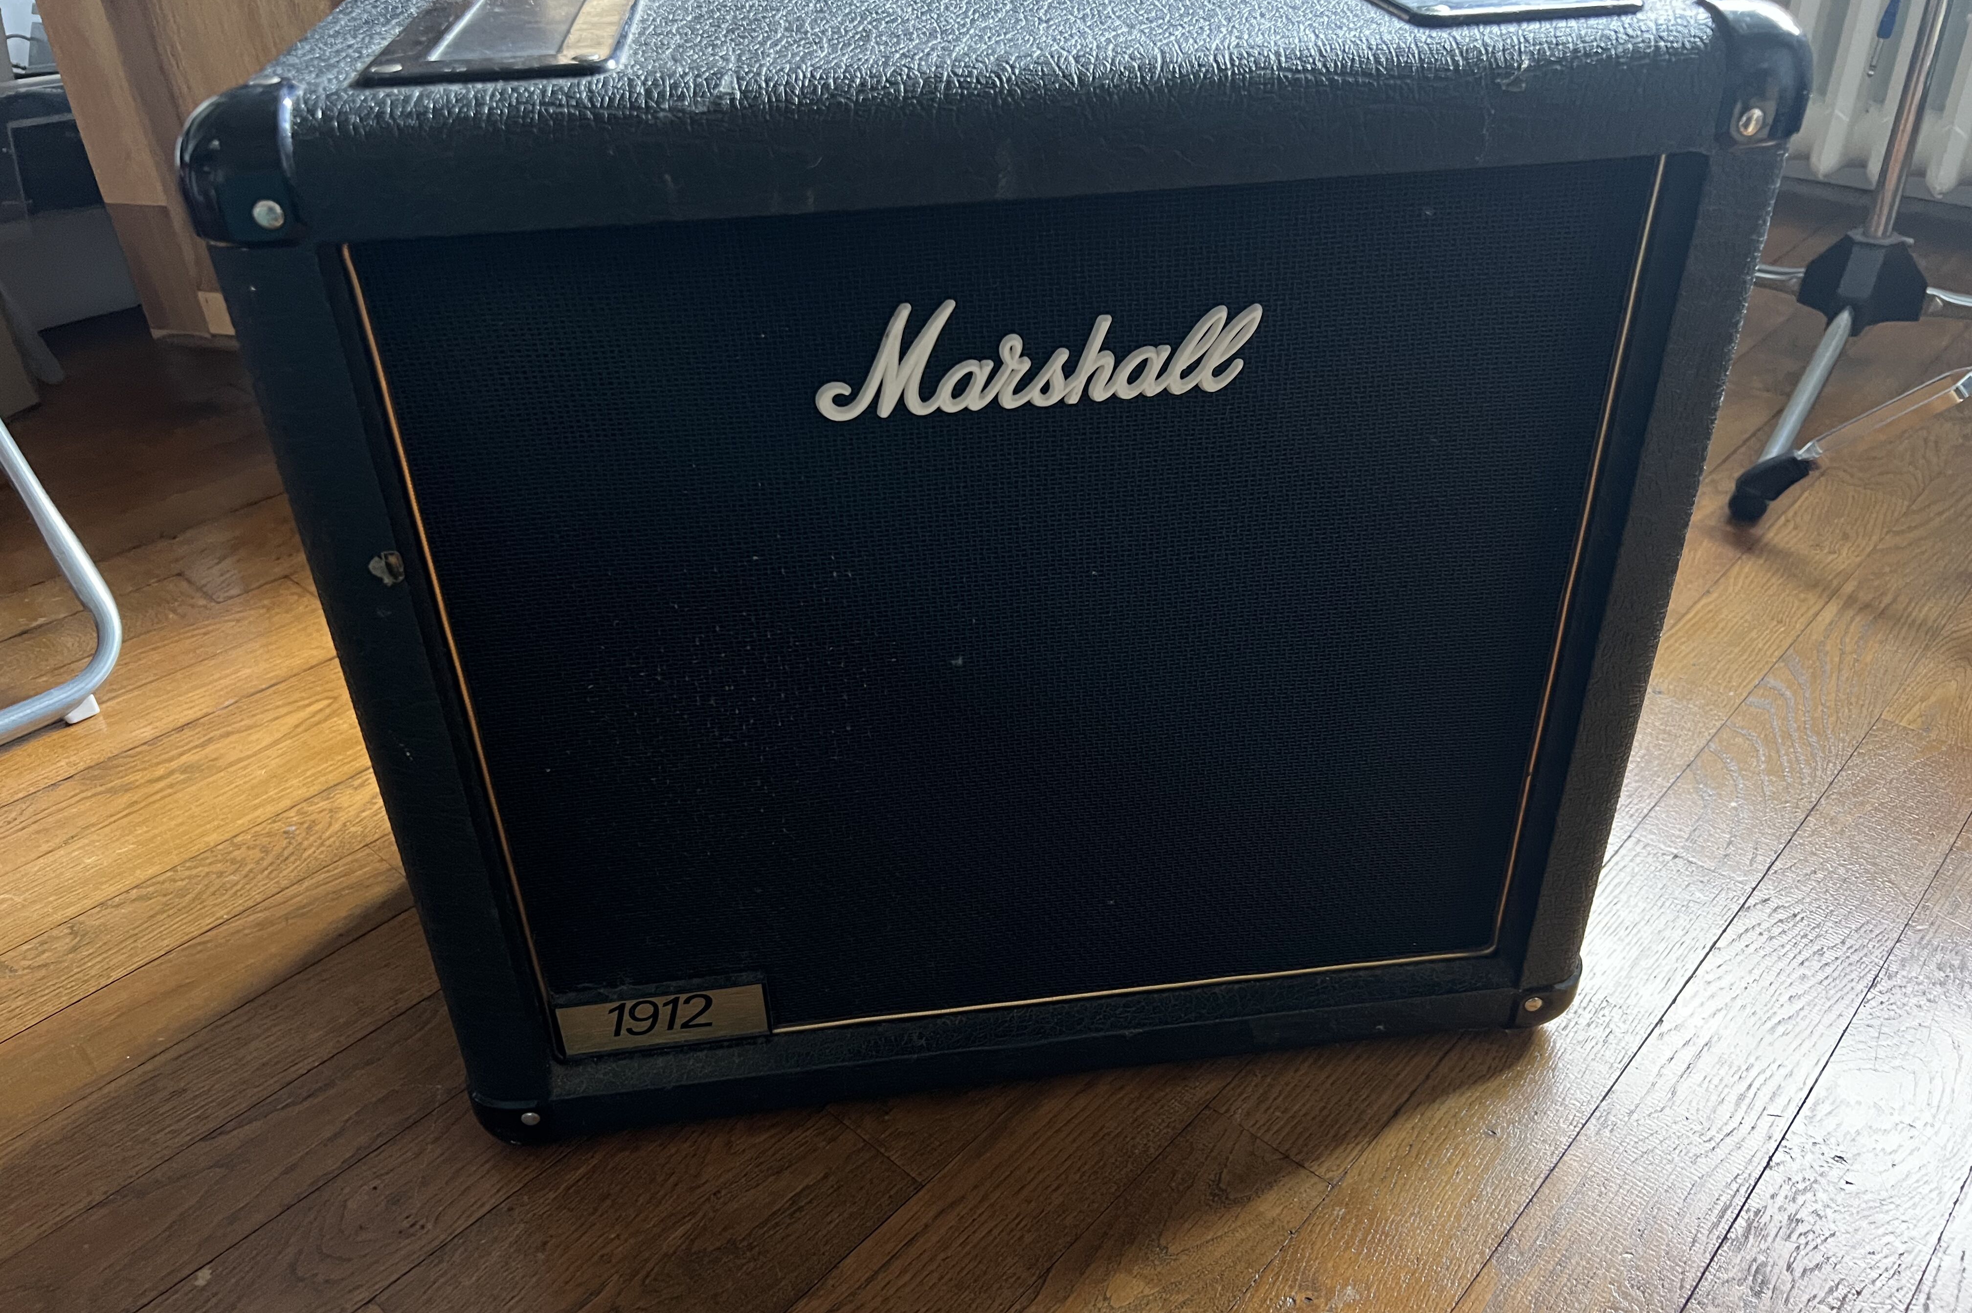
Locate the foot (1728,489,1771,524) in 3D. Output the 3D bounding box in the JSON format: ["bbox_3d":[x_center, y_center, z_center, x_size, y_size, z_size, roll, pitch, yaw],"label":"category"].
[{"bbox_3d":[0.588,-0.119,1.141,0.028,0.020,0.028,16,38,25],"label":"foot"}]

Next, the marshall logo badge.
[{"bbox_3d":[0.018,-0.105,0.510,0.156,0.039,0.008,-5,33,-5],"label":"marshall logo badge"}]

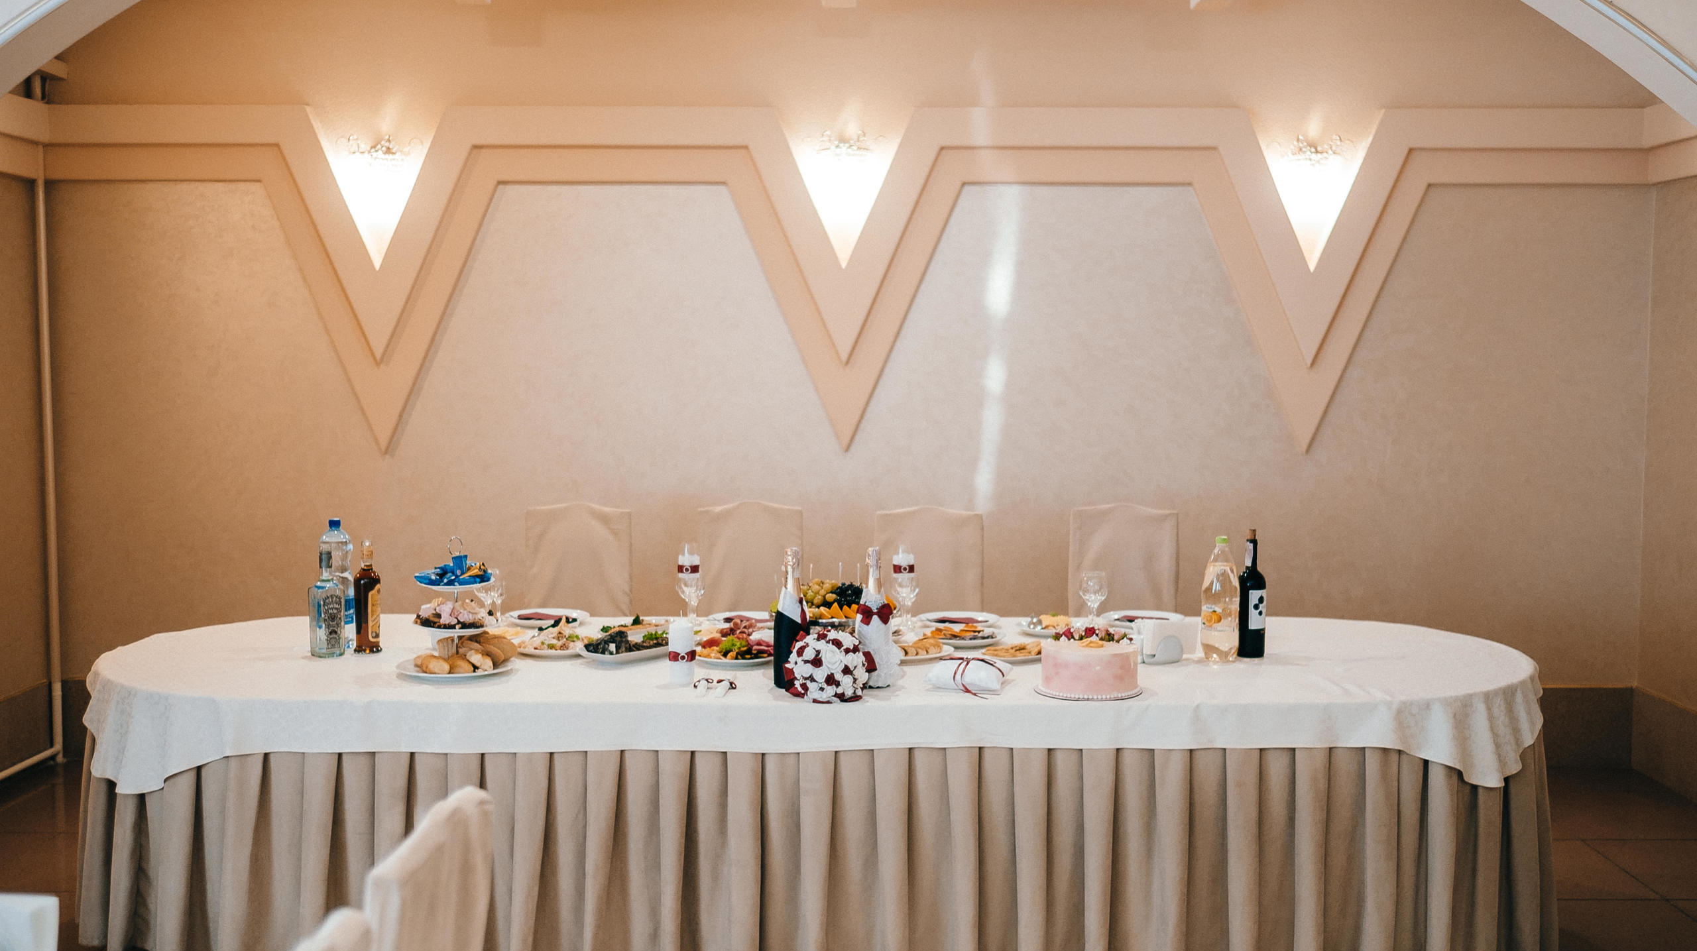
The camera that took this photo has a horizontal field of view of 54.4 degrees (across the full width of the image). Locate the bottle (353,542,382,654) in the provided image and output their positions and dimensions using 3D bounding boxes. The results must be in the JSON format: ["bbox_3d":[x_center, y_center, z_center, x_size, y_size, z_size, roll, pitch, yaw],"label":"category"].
[{"bbox_3d":[-1.249,0.312,4.277,0.072,0.292,0.072,3,5,37],"label":"bottle"}]

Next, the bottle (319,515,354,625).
[{"bbox_3d":[-1.380,0.295,4.439,0.090,0.340,0.090,0,4,0],"label":"bottle"}]

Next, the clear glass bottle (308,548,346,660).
[{"bbox_3d":[-1.371,0.334,4.333,0.092,0.278,0.090,0,4,0],"label":"clear glass bottle"}]

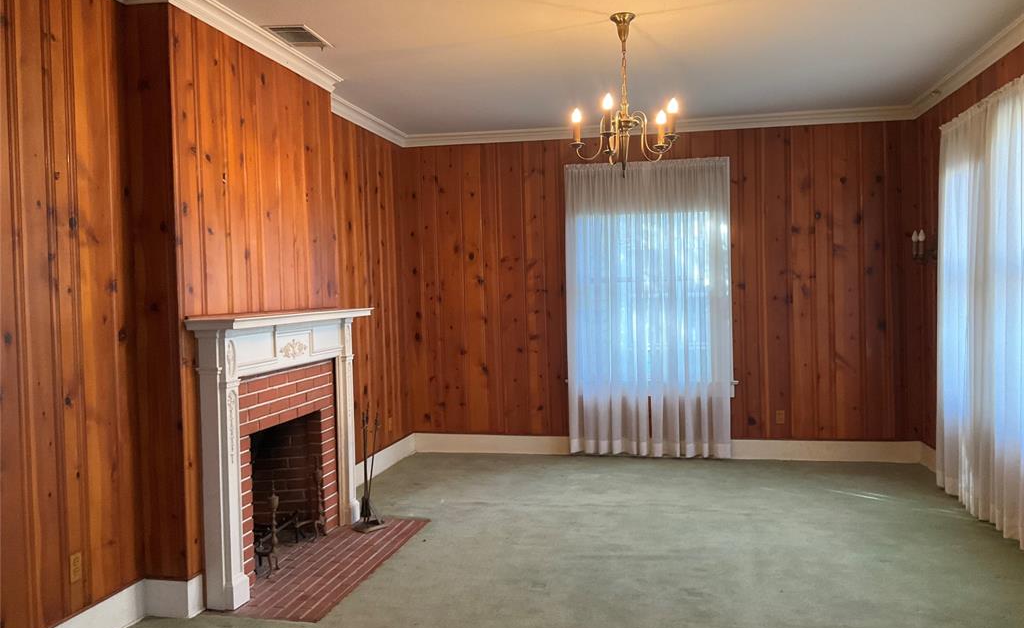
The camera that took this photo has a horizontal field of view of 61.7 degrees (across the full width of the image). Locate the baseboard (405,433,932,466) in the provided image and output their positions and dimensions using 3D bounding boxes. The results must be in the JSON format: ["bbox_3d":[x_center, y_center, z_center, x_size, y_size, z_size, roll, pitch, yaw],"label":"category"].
[{"bbox_3d":[1.190,1.137,7.286,4.247,0.170,0.030,-1,1,11],"label":"baseboard"}]

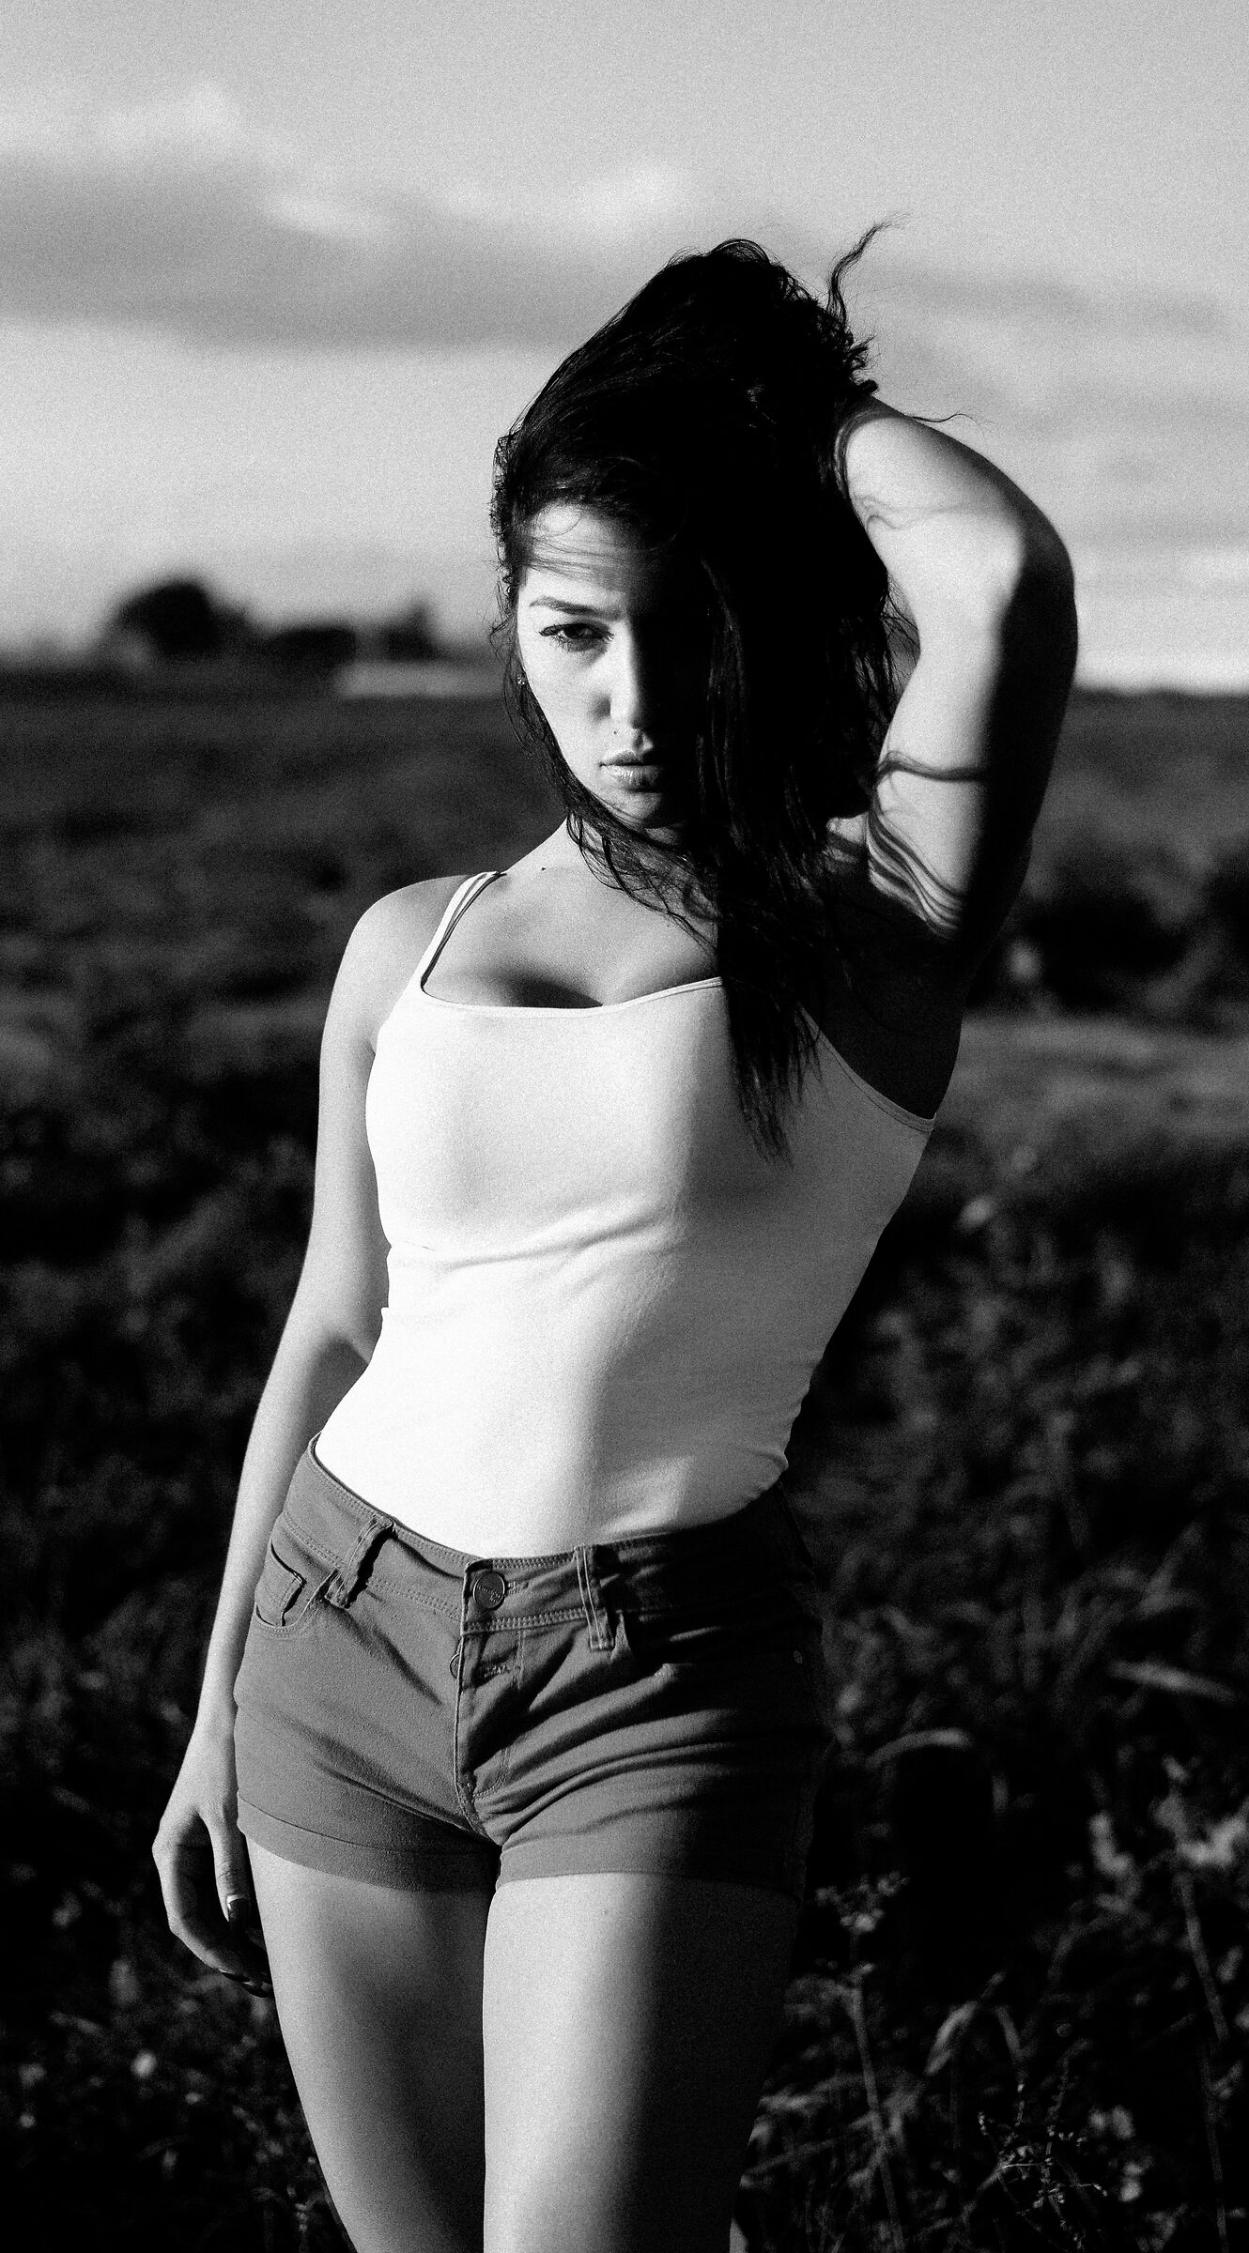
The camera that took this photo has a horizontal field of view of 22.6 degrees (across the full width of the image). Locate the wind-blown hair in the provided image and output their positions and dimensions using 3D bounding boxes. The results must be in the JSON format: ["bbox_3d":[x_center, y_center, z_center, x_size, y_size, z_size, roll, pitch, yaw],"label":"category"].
[{"bbox_3d":[0.047,-0.255,1.853,0.260,0.540,0.280,1,8,8],"label":"wind-blown hair"}]

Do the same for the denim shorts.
[{"bbox_3d":[-0.057,0.333,1.966,0.375,0.265,0.250,3,9,19],"label":"denim shorts"}]

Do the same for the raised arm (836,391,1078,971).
[{"bbox_3d":[0.184,-0.254,1.822,0.180,0.350,0.260,9,9,9],"label":"raised arm"}]

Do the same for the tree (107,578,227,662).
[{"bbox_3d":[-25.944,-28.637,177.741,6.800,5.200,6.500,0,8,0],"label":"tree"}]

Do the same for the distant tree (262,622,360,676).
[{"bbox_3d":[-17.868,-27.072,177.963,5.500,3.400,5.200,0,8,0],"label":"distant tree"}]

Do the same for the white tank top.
[{"bbox_3d":[0.004,0.046,1.925,0.350,0.420,0.240,11,11,17],"label":"white tank top"}]

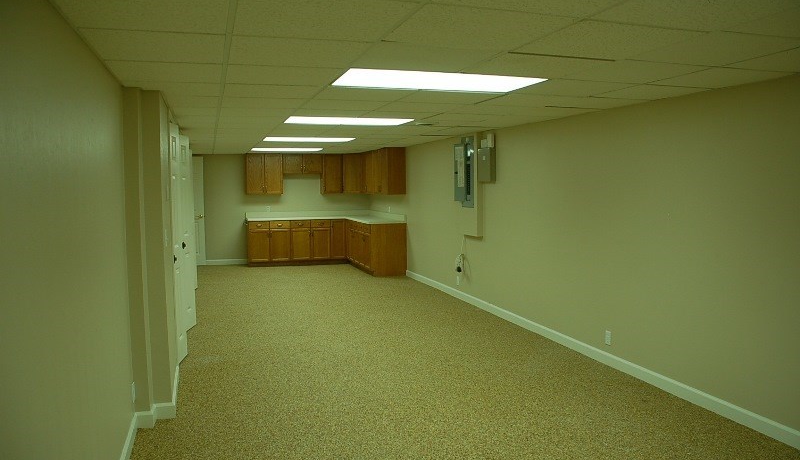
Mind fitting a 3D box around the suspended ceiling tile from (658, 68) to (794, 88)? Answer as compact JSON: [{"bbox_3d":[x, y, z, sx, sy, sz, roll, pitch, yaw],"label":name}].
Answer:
[{"bbox_3d":[1.854,-0.897,3.535,0.538,0.020,0.600,-2,4,-18],"label":"suspended ceiling tile"}]

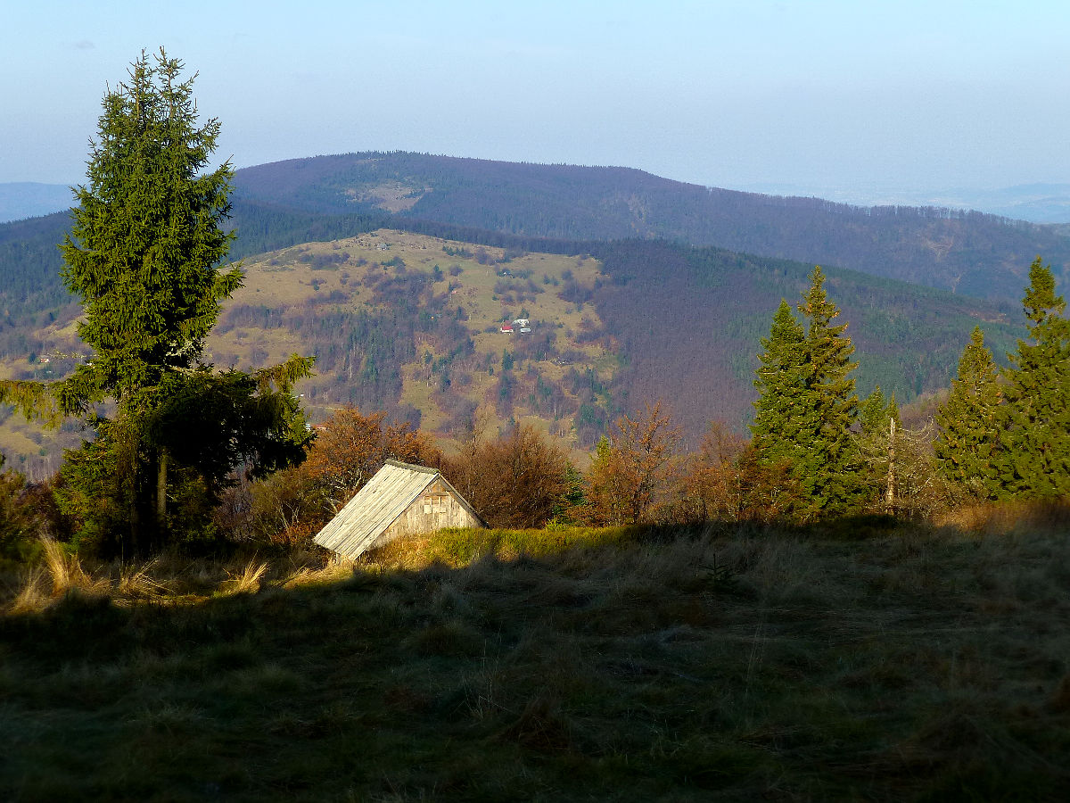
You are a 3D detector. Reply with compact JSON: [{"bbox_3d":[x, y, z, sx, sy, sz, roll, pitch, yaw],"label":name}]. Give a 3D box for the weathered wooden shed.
[{"bbox_3d":[-3.451,3.225,59.569,4.467,2.909,3.229,-3,7,-26],"label":"weathered wooden shed"}]

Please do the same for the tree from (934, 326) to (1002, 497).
[{"bbox_3d":[14.273,0.516,70.325,2.700,6.000,2.700,0,6,0],"label":"tree"}]

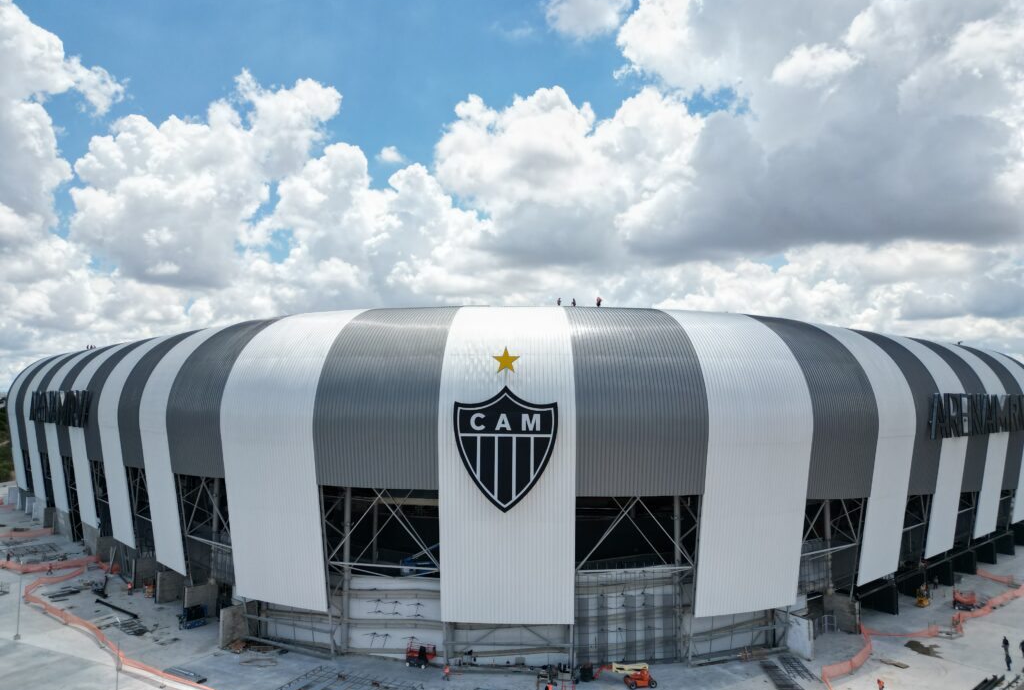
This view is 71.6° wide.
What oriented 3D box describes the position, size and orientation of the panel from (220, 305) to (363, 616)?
[{"bbox_3d":[-23.718,11.827,79.434,13.761,32.122,11.378,-2,-4,27],"label":"panel"}]

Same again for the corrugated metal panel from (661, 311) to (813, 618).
[{"bbox_3d":[23.030,11.360,74.590,12.740,31.400,10.260,1,-4,-20],"label":"corrugated metal panel"}]

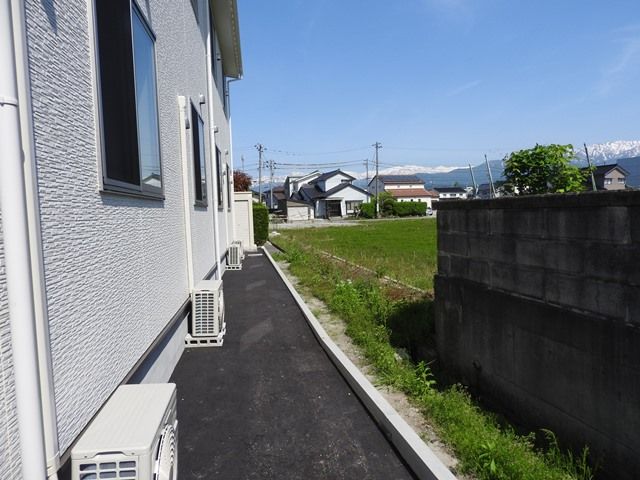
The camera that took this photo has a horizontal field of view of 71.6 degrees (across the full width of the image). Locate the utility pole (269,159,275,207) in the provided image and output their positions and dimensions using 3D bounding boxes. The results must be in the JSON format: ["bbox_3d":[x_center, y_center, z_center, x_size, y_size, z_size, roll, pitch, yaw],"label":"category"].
[{"bbox_3d":[-8.908,-9.233,82.000,1.300,11.440,0.600,-2,4,0],"label":"utility pole"}]

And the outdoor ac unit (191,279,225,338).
[{"bbox_3d":[-1.321,0.802,5.304,0.310,0.550,0.670,-3,4,-8],"label":"outdoor ac unit"}]

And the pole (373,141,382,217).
[{"bbox_3d":[8.007,-8.310,62.000,1.400,10.600,0.600,-2,4,0],"label":"pole"}]

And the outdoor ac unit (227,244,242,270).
[{"bbox_3d":[-2.347,0.438,12.234,0.310,0.600,0.680,-3,4,-8],"label":"outdoor ac unit"}]

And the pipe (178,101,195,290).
[{"bbox_3d":[-1.570,-0.519,5.246,0.070,2.320,0.080,-3,4,-8],"label":"pipe"}]

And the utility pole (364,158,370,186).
[{"bbox_3d":[8.886,-9.717,83.000,1.200,10.840,0.600,-2,4,0],"label":"utility pole"}]

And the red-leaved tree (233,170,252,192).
[{"bbox_3d":[-4.536,-1.935,25.000,2.200,4.010,2.200,-2,4,0],"label":"red-leaved tree"}]

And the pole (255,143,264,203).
[{"bbox_3d":[-8.314,-7.915,62.000,1.400,11.110,0.600,-2,4,0],"label":"pole"}]

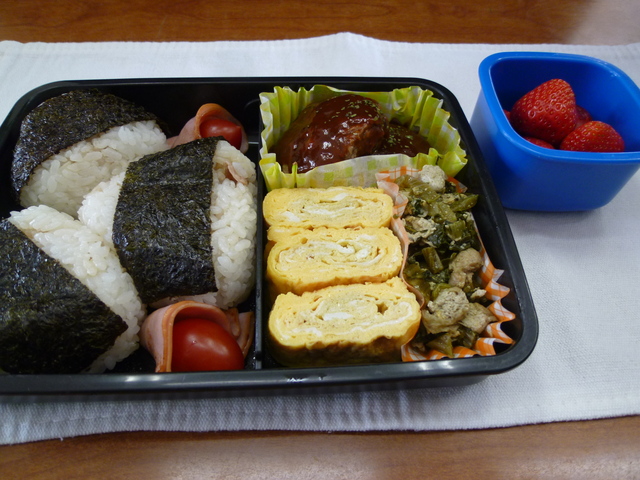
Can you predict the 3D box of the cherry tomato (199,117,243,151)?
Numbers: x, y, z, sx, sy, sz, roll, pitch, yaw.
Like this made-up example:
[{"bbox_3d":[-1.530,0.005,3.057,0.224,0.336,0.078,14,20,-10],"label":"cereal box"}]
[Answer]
[{"bbox_3d":[-0.051,-0.052,0.226,0.027,0.026,0.026,1,57,-1],"label":"cherry tomato"}]

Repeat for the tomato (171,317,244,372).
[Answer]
[{"bbox_3d":[-0.044,0.044,0.169,0.029,0.028,0.029,1,57,-1],"label":"tomato"}]

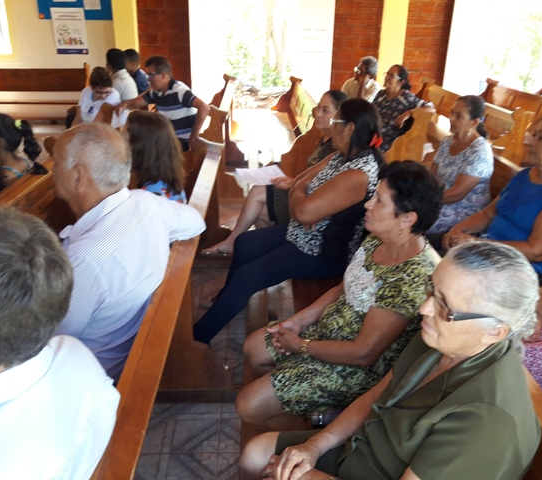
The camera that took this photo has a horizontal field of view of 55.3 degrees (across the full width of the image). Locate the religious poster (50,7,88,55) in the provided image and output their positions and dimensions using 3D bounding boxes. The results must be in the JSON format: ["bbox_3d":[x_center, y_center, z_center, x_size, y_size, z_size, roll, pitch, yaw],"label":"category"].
[{"bbox_3d":[-3.026,-3.144,7.806,0.500,0.650,0.020,0,22,-2],"label":"religious poster"}]

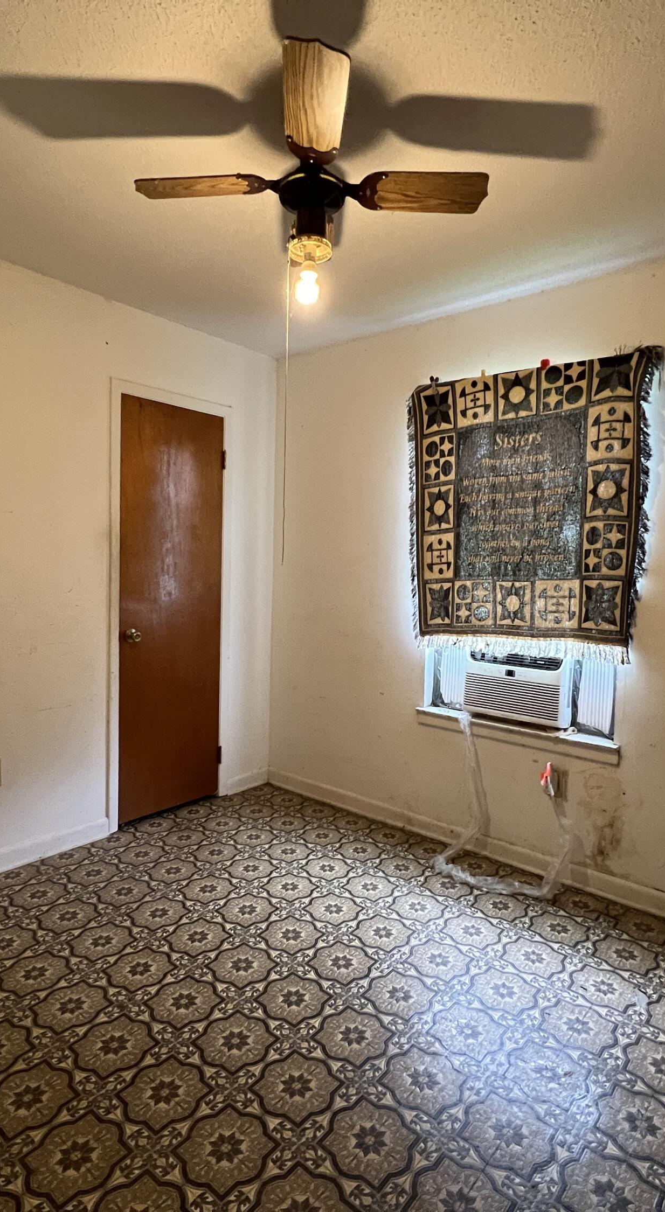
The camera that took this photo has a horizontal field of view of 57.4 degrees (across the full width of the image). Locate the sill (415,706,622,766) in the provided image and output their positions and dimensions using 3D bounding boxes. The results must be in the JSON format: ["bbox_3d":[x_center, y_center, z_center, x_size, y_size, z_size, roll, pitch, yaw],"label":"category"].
[{"bbox_3d":[0.787,0.559,2.683,0.916,0.083,0.106,4,4,40],"label":"sill"}]

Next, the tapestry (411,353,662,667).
[{"bbox_3d":[0.779,-0.399,2.609,1.052,1.198,0.055,4,4,40],"label":"tapestry"}]

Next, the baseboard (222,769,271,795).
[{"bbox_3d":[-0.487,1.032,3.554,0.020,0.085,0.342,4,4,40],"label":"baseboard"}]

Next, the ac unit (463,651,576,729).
[{"bbox_3d":[0.889,0.323,2.757,0.440,0.325,0.393,4,4,40],"label":"ac unit"}]

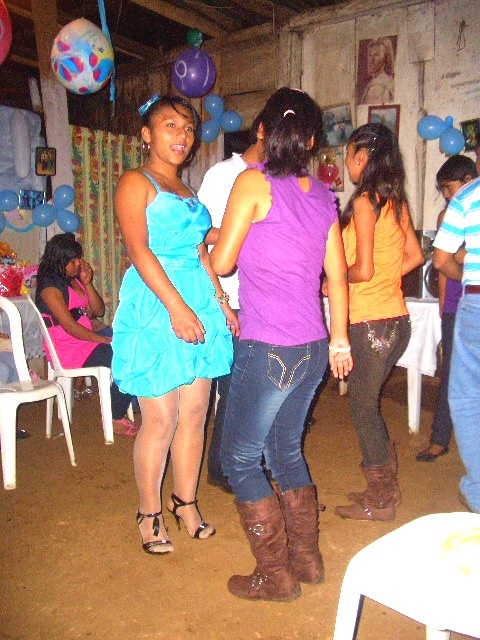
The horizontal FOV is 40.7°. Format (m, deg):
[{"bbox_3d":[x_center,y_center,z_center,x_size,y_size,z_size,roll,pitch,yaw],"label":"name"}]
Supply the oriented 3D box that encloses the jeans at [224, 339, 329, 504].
[{"bbox_3d":[0.108,0.303,2.030,0.350,0.550,0.310,-9,12,-37],"label":"jeans"}]

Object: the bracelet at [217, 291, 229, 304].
[{"bbox_3d":[-0.068,-0.084,2.420,0.060,0.020,0.060,-23,3,-32],"label":"bracelet"}]

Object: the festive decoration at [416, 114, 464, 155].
[{"bbox_3d":[1.239,-1.147,4.000,0.300,0.250,0.150,2,10,25],"label":"festive decoration"}]

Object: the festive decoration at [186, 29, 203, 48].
[{"bbox_3d":[-0.250,-1.544,3.550,0.090,0.110,0.090,-2,9,0],"label":"festive decoration"}]

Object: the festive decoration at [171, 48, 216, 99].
[{"bbox_3d":[-0.252,-1.333,3.500,0.250,0.270,0.250,-2,9,0],"label":"festive decoration"}]

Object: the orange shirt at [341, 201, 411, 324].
[{"bbox_3d":[0.519,-0.217,2.480,0.250,0.500,0.340,3,11,28],"label":"orange shirt"}]

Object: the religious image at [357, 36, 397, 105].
[{"bbox_3d":[0.863,-1.570,4.080,0.243,0.390,0.010,6,12,28],"label":"religious image"}]

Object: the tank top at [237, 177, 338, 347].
[{"bbox_3d":[0.142,-0.190,1.940,0.320,0.540,0.220,-7,10,-30],"label":"tank top"}]

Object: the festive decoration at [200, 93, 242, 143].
[{"bbox_3d":[-0.130,-1.424,4.550,0.300,0.350,0.190,3,10,28],"label":"festive decoration"}]

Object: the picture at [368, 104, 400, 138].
[{"bbox_3d":[0.910,-1.225,4.114,0.205,0.260,0.020,7,12,27],"label":"picture"}]

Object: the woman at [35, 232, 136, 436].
[{"bbox_3d":[-0.858,0.072,3.626,0.620,1.170,0.440,1,10,20],"label":"woman"}]

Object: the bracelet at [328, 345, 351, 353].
[{"bbox_3d":[0.309,0.088,2.010,0.064,0.018,0.052,-4,9,-15],"label":"bracelet"}]

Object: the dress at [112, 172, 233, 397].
[{"bbox_3d":[-0.243,-0.124,2.330,0.370,0.780,0.440,6,13,41],"label":"dress"}]

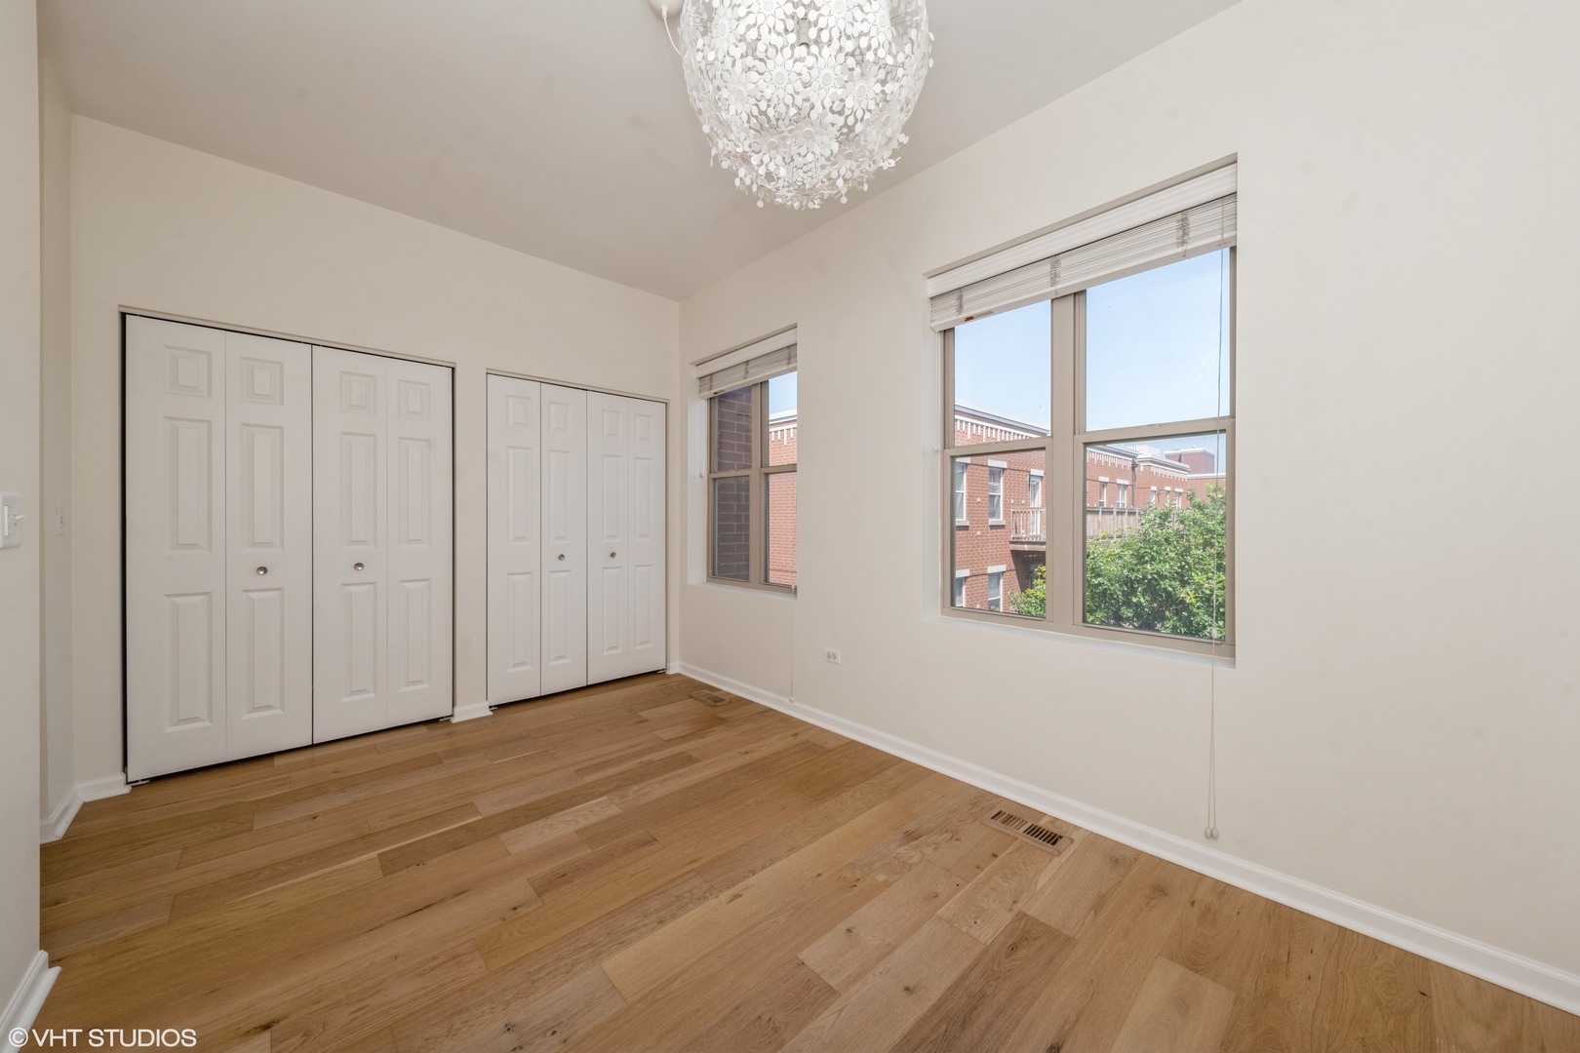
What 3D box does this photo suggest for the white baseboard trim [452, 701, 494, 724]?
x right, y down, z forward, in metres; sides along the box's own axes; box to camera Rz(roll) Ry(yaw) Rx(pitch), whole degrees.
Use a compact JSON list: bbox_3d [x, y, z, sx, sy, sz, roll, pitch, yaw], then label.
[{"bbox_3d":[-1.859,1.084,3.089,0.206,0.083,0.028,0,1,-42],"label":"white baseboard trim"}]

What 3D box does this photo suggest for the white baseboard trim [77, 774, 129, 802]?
[{"bbox_3d":[-2.859,1.090,2.194,0.139,0.083,0.024,0,1,-42],"label":"white baseboard trim"}]

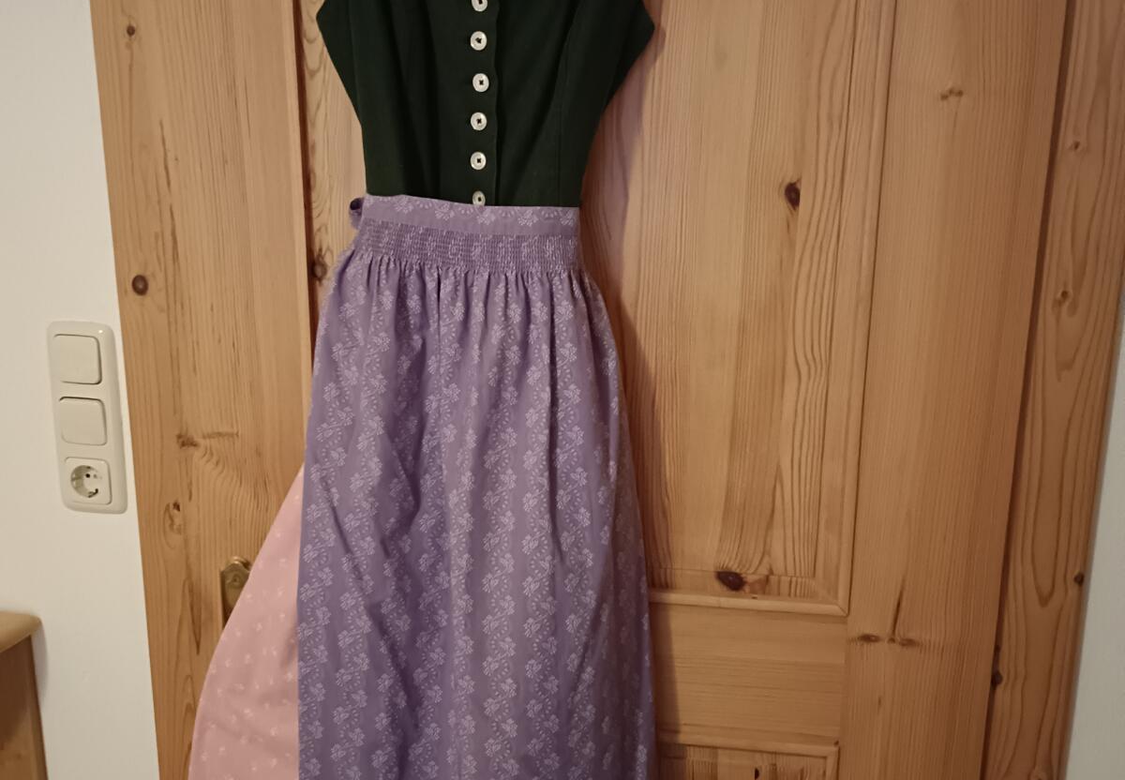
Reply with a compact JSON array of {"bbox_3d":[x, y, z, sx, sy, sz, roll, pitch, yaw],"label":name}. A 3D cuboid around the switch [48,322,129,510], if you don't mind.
[{"bbox_3d":[-0.526,0.030,1.247,0.082,0.222,0.013,3,14,8],"label":"switch"}]

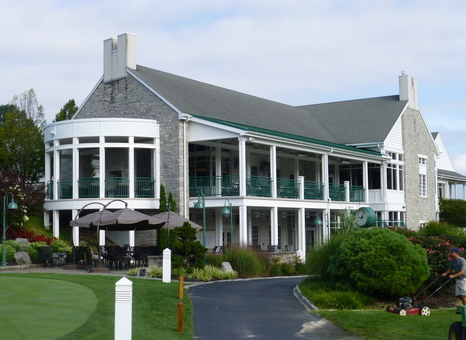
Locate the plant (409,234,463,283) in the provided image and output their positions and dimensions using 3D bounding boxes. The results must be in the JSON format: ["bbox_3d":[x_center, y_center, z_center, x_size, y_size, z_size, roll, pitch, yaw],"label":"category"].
[{"bbox_3d":[6.682,2.953,24.000,2.000,1.750,1.700,-1,-5,10],"label":"plant"}]

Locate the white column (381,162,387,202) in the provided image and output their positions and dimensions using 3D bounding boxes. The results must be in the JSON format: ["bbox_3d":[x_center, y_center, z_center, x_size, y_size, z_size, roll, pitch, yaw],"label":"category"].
[{"bbox_3d":[10.962,0.908,52.710,0.250,3.060,0.250,-3,-5,34],"label":"white column"}]

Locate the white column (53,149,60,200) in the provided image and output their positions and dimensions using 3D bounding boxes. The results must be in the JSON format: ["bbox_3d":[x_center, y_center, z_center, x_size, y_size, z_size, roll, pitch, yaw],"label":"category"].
[{"bbox_3d":[-9.588,0.272,39.600,0.240,2.800,0.240,3,-5,-39],"label":"white column"}]

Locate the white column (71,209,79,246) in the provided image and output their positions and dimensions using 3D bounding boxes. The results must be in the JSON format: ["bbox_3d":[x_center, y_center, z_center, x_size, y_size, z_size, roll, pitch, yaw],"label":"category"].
[{"bbox_3d":[-8.306,3.160,38.500,0.250,2.150,0.250,-2,-5,27],"label":"white column"}]

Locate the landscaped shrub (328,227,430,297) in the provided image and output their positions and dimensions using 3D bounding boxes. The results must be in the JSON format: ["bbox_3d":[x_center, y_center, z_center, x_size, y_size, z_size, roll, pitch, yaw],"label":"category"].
[{"bbox_3d":[4.754,3.002,23.600,3.200,2.200,3.000,0,-4,0],"label":"landscaped shrub"}]

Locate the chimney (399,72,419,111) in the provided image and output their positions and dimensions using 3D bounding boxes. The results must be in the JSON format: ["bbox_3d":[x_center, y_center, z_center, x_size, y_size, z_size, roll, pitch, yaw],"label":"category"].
[{"bbox_3d":[13.117,-5.669,53.900,0.750,2.450,2.050,-3,-5,33],"label":"chimney"}]

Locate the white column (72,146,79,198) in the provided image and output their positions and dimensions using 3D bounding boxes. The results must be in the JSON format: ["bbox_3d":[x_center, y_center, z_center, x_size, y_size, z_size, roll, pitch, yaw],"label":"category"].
[{"bbox_3d":[-8.338,-0.032,38.628,0.240,3.145,0.240,-3,-5,23],"label":"white column"}]

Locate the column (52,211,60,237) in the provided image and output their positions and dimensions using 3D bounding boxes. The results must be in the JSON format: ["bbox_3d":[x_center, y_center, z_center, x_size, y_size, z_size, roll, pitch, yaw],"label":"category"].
[{"bbox_3d":[-9.756,3.030,40.140,0.250,1.620,0.250,-3,-5,34],"label":"column"}]

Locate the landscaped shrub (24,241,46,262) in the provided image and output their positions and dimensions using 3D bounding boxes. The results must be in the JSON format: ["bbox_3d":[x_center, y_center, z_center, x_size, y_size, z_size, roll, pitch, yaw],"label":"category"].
[{"bbox_3d":[-9.043,3.754,33.300,1.020,0.950,1.000,0,-4,0],"label":"landscaped shrub"}]

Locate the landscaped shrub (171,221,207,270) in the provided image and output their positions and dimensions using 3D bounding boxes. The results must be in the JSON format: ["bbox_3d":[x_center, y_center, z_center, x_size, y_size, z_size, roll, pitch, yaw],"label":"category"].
[{"bbox_3d":[-1.734,3.030,29.000,1.500,1.980,1.400,0,-4,0],"label":"landscaped shrub"}]

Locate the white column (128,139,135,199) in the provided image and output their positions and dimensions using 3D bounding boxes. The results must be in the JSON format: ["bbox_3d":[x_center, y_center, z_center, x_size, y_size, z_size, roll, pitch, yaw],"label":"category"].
[{"bbox_3d":[-5.379,-0.090,38.632,0.240,3.241,0.240,1,-5,-22],"label":"white column"}]

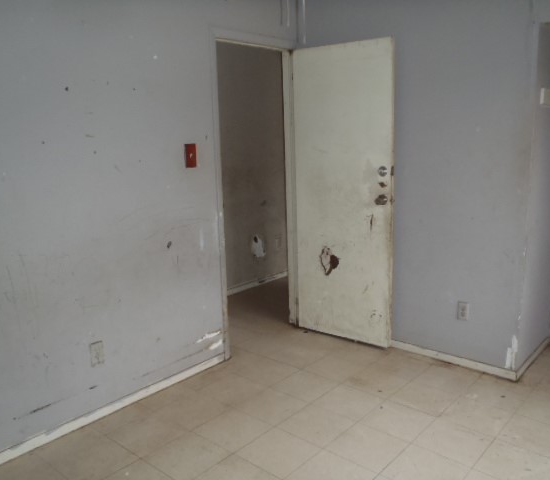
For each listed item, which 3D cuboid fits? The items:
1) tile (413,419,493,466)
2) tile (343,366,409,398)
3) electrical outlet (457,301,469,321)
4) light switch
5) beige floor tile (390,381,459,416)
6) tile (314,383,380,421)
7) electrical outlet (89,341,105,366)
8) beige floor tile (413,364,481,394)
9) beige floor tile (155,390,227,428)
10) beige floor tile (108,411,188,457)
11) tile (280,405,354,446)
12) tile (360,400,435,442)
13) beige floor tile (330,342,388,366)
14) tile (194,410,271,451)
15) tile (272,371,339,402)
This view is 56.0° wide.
[{"bbox_3d":[0.871,0.983,2.524,0.304,0.010,0.304,9,15,40],"label":"tile"},{"bbox_3d":[0.613,0.865,3.142,0.304,0.010,0.304,9,15,40],"label":"tile"},{"bbox_3d":[1.183,0.455,3.260,0.073,0.120,0.012,9,15,40],"label":"electrical outlet"},{"bbox_3d":[-0.492,-0.496,3.071,0.015,0.135,0.080,9,15,40],"label":"light switch"},{"bbox_3d":[0.844,0.906,2.951,0.302,0.010,0.302,9,15,40],"label":"beige floor tile"},{"bbox_3d":[0.413,0.914,2.918,0.304,0.010,0.304,9,15,40],"label":"tile"},{"bbox_3d":[-0.944,0.609,2.759,0.010,0.118,0.071,9,15,40],"label":"electrical outlet"},{"bbox_3d":[1.042,0.850,3.168,0.304,0.010,0.304,9,15,40],"label":"beige floor tile"},{"bbox_3d":[-0.443,0.944,2.864,0.302,0.010,0.302,9,15,40],"label":"beige floor tile"},{"bbox_3d":[-0.644,0.992,2.640,0.304,0.010,0.304,9,15,40],"label":"beige floor tile"},{"bbox_3d":[0.213,0.963,2.694,0.304,0.010,0.304,9,15,40],"label":"tile"},{"bbox_3d":[0.642,0.948,2.721,0.304,0.010,0.304,9,15,40],"label":"tile"},{"bbox_3d":[0.582,0.788,3.568,0.302,0.010,0.302,9,15,40],"label":"beige floor tile"},{"bbox_3d":[-0.215,0.977,2.667,0.304,0.010,0.304,9,15,40],"label":"tile"},{"bbox_3d":[0.184,0.879,3.115,0.304,0.010,0.304,9,15,40],"label":"tile"}]

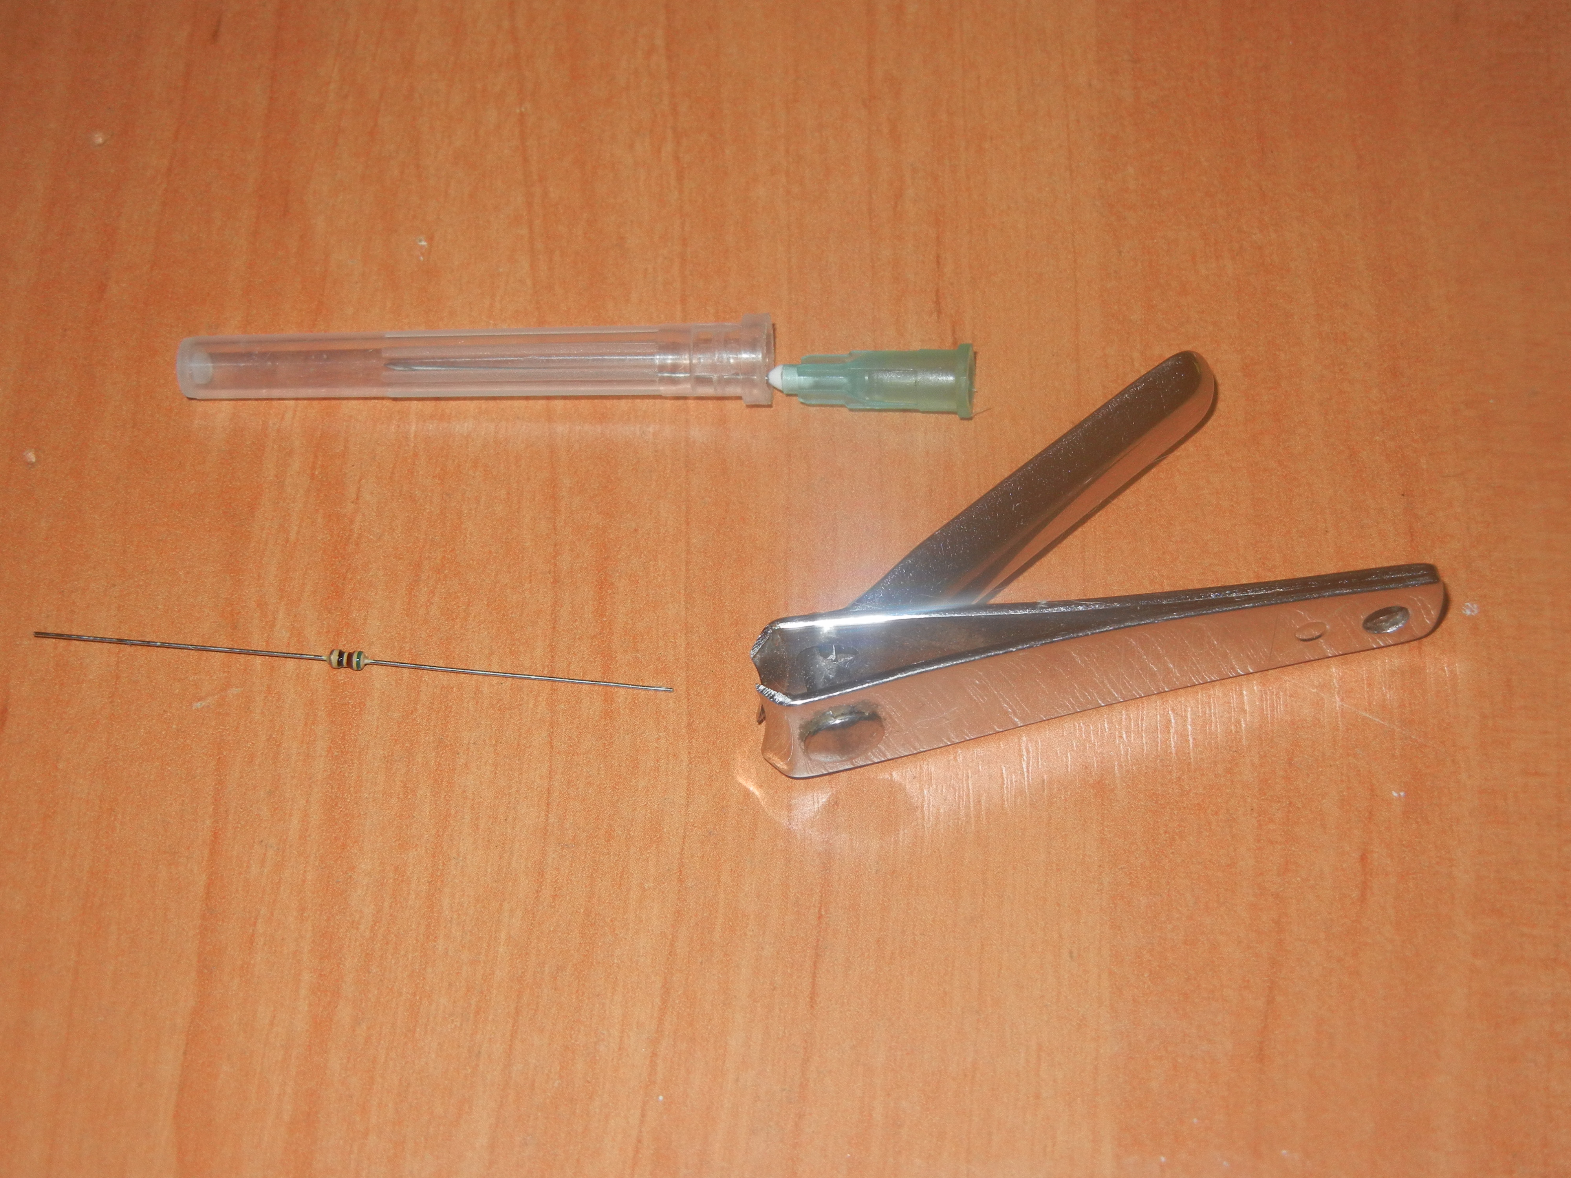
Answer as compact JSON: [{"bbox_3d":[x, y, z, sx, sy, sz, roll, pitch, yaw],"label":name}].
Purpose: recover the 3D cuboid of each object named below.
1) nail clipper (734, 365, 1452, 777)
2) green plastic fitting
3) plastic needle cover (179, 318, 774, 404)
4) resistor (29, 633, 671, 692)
[{"bbox_3d":[0.026,-0.005,0.248,0.065,0.014,0.031,-12,57,-8],"label":"nail clipper"},{"bbox_3d":[0.008,-0.021,0.263,0.020,0.007,0.007,1,56,1],"label":"green plastic fitting"},{"bbox_3d":[-0.031,-0.022,0.264,0.059,0.009,0.009,-1,56,1],"label":"plastic needle cover"},{"bbox_3d":[-0.040,0.007,0.248,0.060,0.002,0.002,5,56,3],"label":"resistor"}]

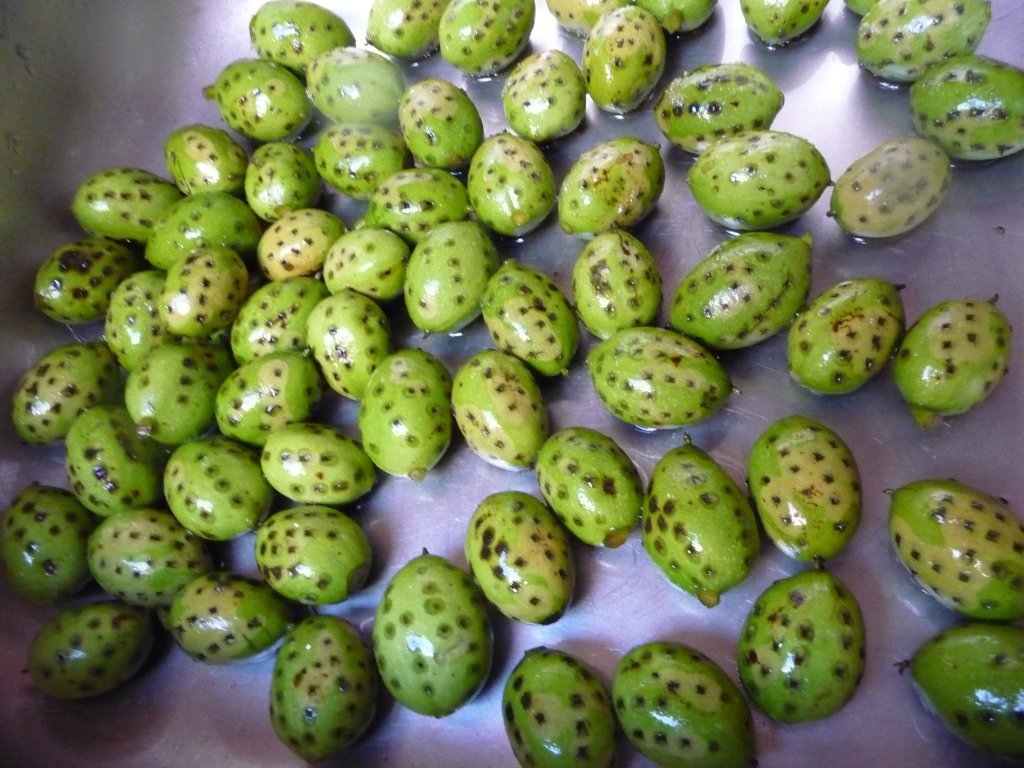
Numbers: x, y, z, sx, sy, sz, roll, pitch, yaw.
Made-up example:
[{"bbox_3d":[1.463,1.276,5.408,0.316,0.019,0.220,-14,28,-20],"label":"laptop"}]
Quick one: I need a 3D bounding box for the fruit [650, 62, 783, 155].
[{"bbox_3d":[0.083,-0.110,0.333,0.051,0.032,0.032,1,66,11],"label":"fruit"}]

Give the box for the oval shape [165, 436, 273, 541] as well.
[{"bbox_3d":[-0.096,0.034,0.271,0.039,0.030,0.030,36,74,21],"label":"oval shape"}]

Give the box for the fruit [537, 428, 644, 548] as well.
[{"bbox_3d":[0.026,0.035,0.286,0.032,0.032,0.046,-31,64,-4],"label":"fruit"}]

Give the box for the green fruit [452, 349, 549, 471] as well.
[{"bbox_3d":[-0.004,0.009,0.303,0.032,0.032,0.049,-25,64,-1],"label":"green fruit"}]

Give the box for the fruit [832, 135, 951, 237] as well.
[{"bbox_3d":[0.140,-0.072,0.306,0.044,0.034,0.034,-30,64,-4],"label":"fruit"}]

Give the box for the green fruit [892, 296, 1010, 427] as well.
[{"bbox_3d":[0.135,-0.009,0.254,0.030,0.030,0.043,29,76,24],"label":"green fruit"}]

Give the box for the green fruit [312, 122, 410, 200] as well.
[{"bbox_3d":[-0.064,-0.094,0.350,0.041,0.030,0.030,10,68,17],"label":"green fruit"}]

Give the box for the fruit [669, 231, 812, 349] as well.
[{"bbox_3d":[0.078,-0.032,0.278,0.051,0.034,0.034,-33,61,1],"label":"fruit"}]

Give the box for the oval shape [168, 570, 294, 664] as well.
[{"bbox_3d":[-0.099,0.082,0.291,0.045,0.029,0.029,9,68,14],"label":"oval shape"}]

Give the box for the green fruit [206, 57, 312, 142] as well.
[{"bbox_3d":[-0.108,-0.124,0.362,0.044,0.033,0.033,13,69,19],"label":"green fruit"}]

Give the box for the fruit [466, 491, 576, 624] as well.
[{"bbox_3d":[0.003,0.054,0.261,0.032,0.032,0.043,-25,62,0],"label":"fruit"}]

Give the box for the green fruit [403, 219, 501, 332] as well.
[{"bbox_3d":[-0.022,-0.040,0.305,0.032,0.032,0.045,19,73,21],"label":"green fruit"}]

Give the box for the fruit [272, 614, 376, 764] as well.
[{"bbox_3d":[-0.055,0.088,0.243,0.029,0.029,0.041,-16,64,0],"label":"fruit"}]

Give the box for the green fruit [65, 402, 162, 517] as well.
[{"bbox_3d":[-0.143,0.028,0.299,0.031,0.031,0.043,-27,65,-1],"label":"green fruit"}]

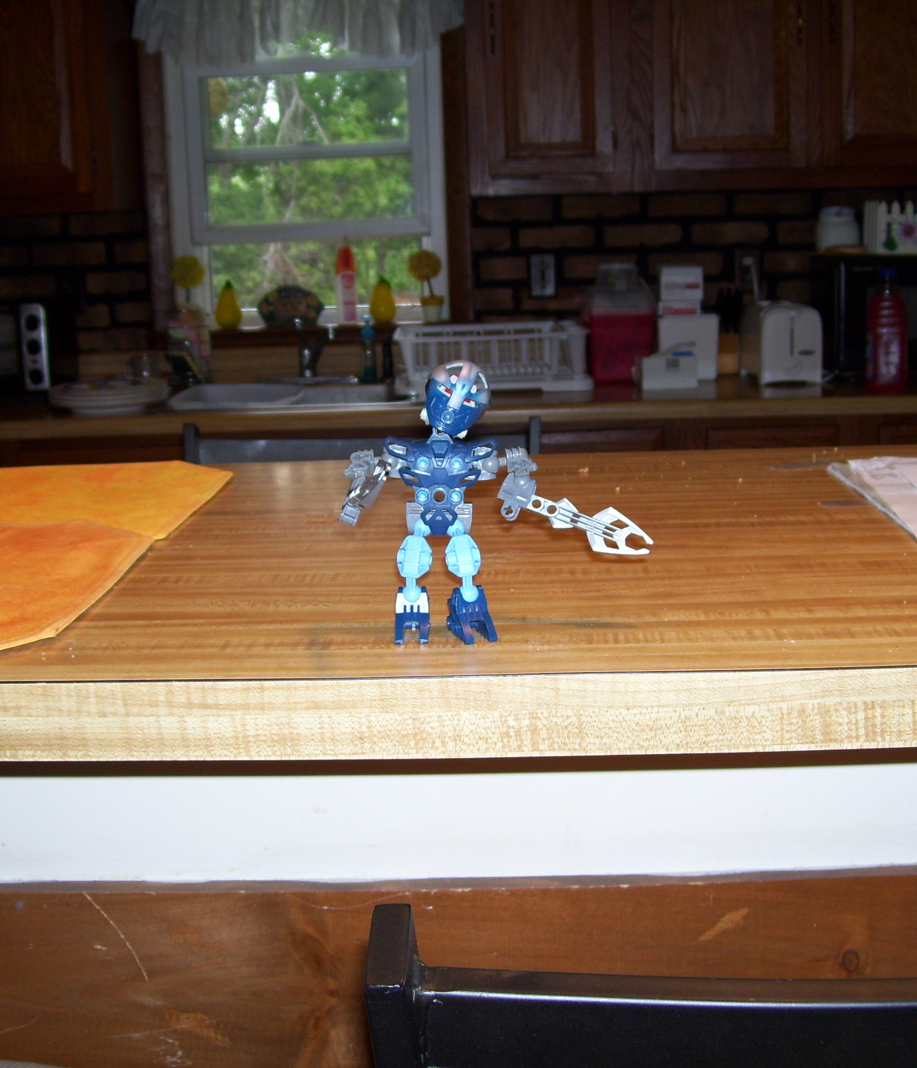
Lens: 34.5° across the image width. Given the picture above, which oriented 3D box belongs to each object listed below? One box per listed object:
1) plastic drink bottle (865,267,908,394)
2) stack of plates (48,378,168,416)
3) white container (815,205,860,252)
[{"bbox_3d":[0.967,-0.464,3.345,0.099,0.283,0.099,-2,12,1],"label":"plastic drink bottle"},{"bbox_3d":[-0.823,-0.320,3.481,0.280,0.060,0.280,-1,12,3],"label":"stack of plates"},{"bbox_3d":[0.908,-0.729,3.534,0.107,0.108,0.107,-1,13,4],"label":"white container"}]

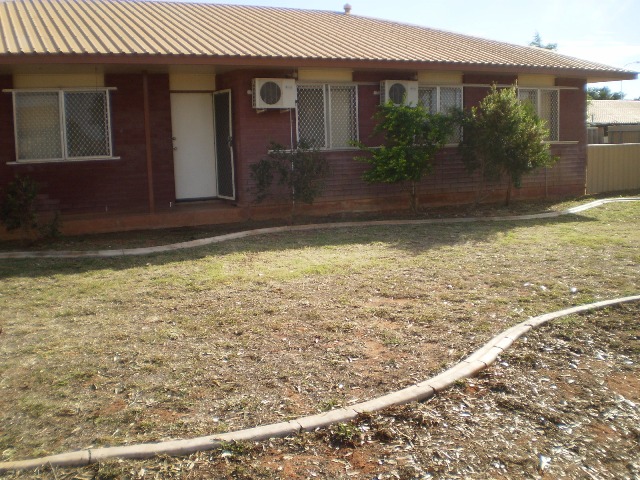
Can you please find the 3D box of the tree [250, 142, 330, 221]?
[{"bbox_3d":[-0.531,-1.048,11.966,1.409,1.400,1.200,-5,9,-25],"label":"tree"}]

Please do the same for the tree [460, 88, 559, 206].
[{"bbox_3d":[3.947,-1.987,13.840,2.038,2.497,1.750,-5,9,-25],"label":"tree"}]

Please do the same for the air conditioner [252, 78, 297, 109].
[{"bbox_3d":[-0.838,-2.665,12.119,0.780,0.540,0.270,-5,9,-25],"label":"air conditioner"}]

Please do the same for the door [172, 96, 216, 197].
[{"bbox_3d":[-2.448,-1.832,12.943,0.830,2.040,0.050,-5,9,-25],"label":"door"}]

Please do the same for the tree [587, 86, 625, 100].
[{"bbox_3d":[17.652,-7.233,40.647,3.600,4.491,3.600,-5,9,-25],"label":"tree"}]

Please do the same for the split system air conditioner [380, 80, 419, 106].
[{"bbox_3d":[1.573,-2.898,13.223,0.770,0.530,0.270,-5,9,-25],"label":"split system air conditioner"}]

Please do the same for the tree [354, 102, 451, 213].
[{"bbox_3d":[1.608,-1.579,12.793,1.846,2.108,1.550,-5,9,-25],"label":"tree"}]

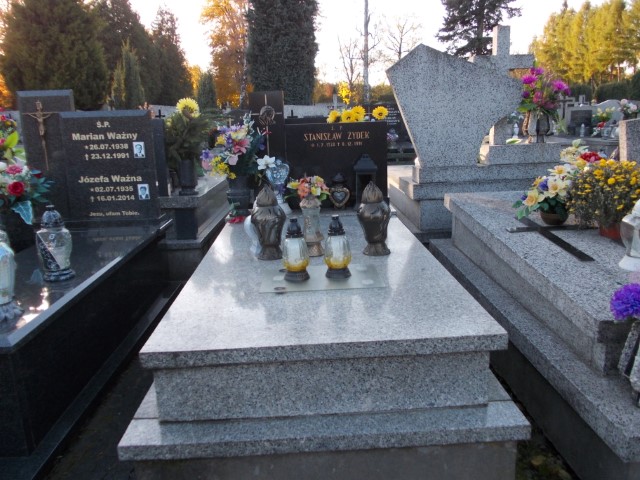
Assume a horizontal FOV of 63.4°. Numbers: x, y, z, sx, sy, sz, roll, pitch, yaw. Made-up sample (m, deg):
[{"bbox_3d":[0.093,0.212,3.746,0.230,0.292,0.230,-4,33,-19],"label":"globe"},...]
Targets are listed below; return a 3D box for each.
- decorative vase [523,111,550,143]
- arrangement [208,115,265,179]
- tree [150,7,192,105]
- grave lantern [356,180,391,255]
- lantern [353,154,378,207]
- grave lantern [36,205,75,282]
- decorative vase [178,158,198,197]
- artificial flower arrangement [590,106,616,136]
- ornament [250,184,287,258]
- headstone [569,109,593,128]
[{"bbox_3d":[1.569,-0.818,3.753,0.195,0.228,0.190,-3,14,-2],"label":"decorative vase"},{"bbox_3d":[-0.451,-0.509,2.832,0.340,0.350,0.290,-3,14,-1],"label":"arrangement"},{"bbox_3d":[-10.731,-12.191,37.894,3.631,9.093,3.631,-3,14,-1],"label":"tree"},{"bbox_3d":[0.221,-0.089,2.068,0.132,0.291,0.132,-3,14,-1],"label":"grave lantern"},{"bbox_3d":[0.279,-0.345,3.126,0.140,0.339,0.140,-3,14,-2],"label":"lantern"},{"bbox_3d":[-1.023,0.007,2.001,0.143,0.285,0.135,-3,14,-2],"label":"grave lantern"},{"bbox_3d":[-0.936,-0.448,3.686,0.130,0.249,0.130,-3,14,-2],"label":"decorative vase"},{"bbox_3d":[4.558,-1.900,8.324,0.399,0.480,0.360,-3,14,-1],"label":"artificial flower arrangement"},{"bbox_3d":[-0.222,-0.082,2.253,0.152,0.324,0.150,-3,14,-2],"label":"ornament"},{"bbox_3d":[4.396,-2.012,8.703,0.385,0.337,0.100,-3,14,-1],"label":"headstone"}]

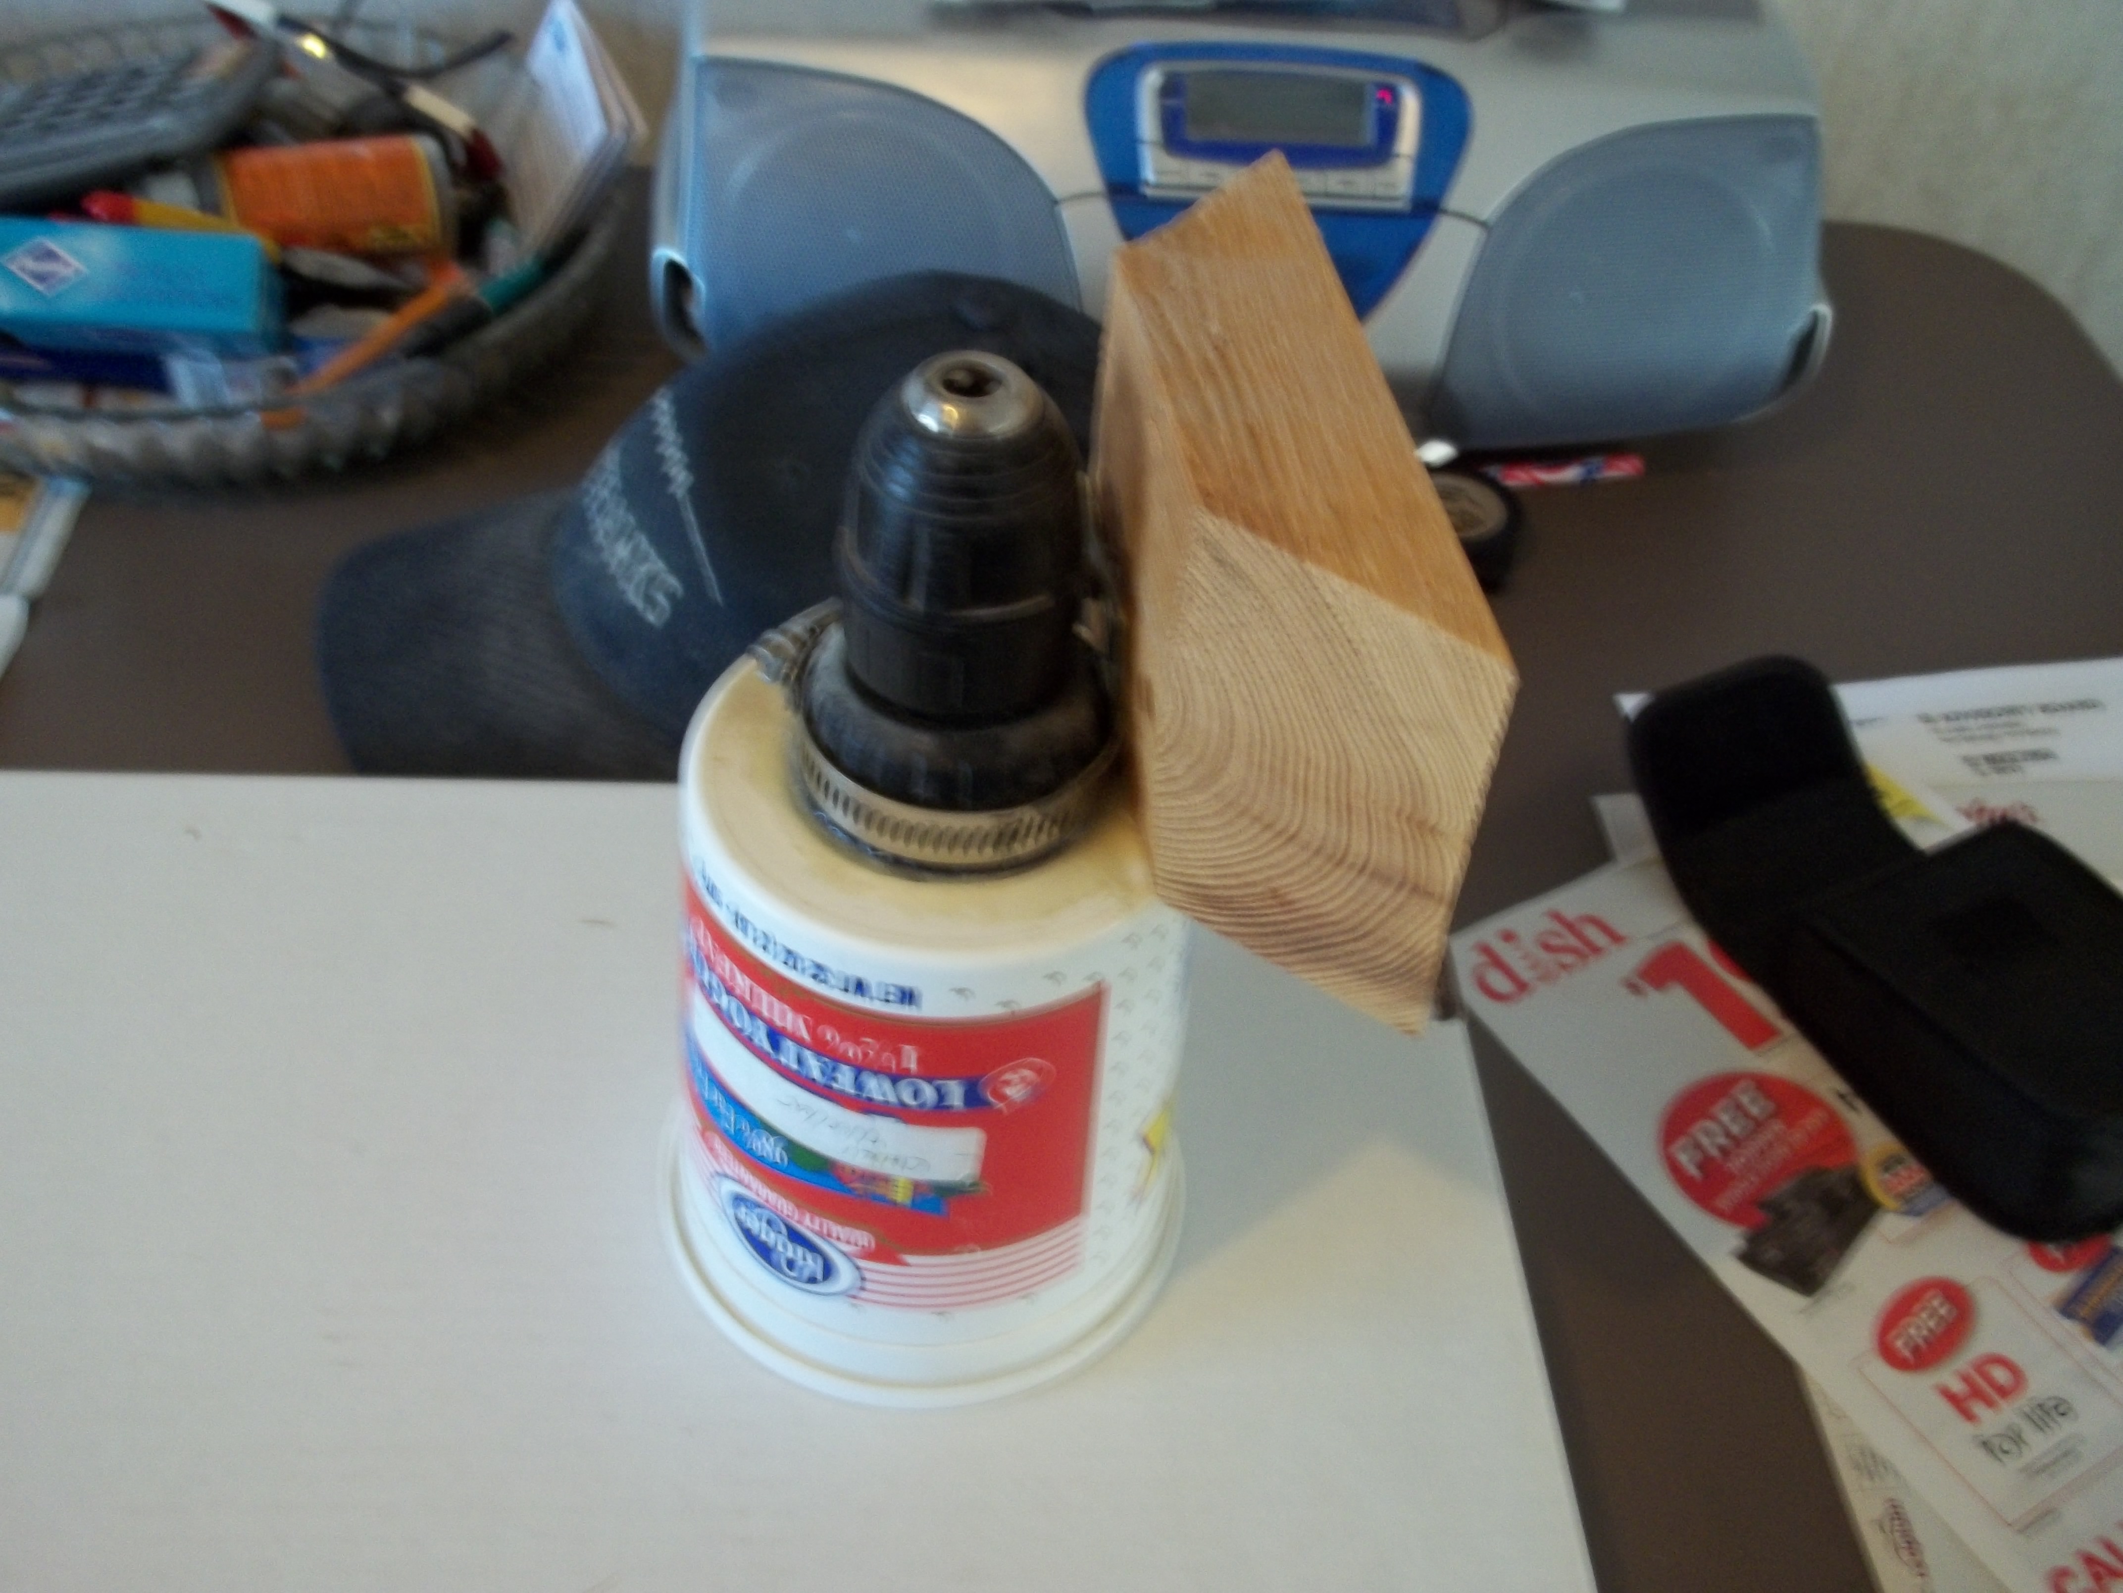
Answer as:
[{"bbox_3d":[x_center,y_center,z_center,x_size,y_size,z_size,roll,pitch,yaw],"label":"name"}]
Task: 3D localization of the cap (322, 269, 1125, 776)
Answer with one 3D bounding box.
[{"bbox_3d":[-0.061,-0.077,0.545,0.275,0.122,0.178,-9,45,-14],"label":"cap"}]

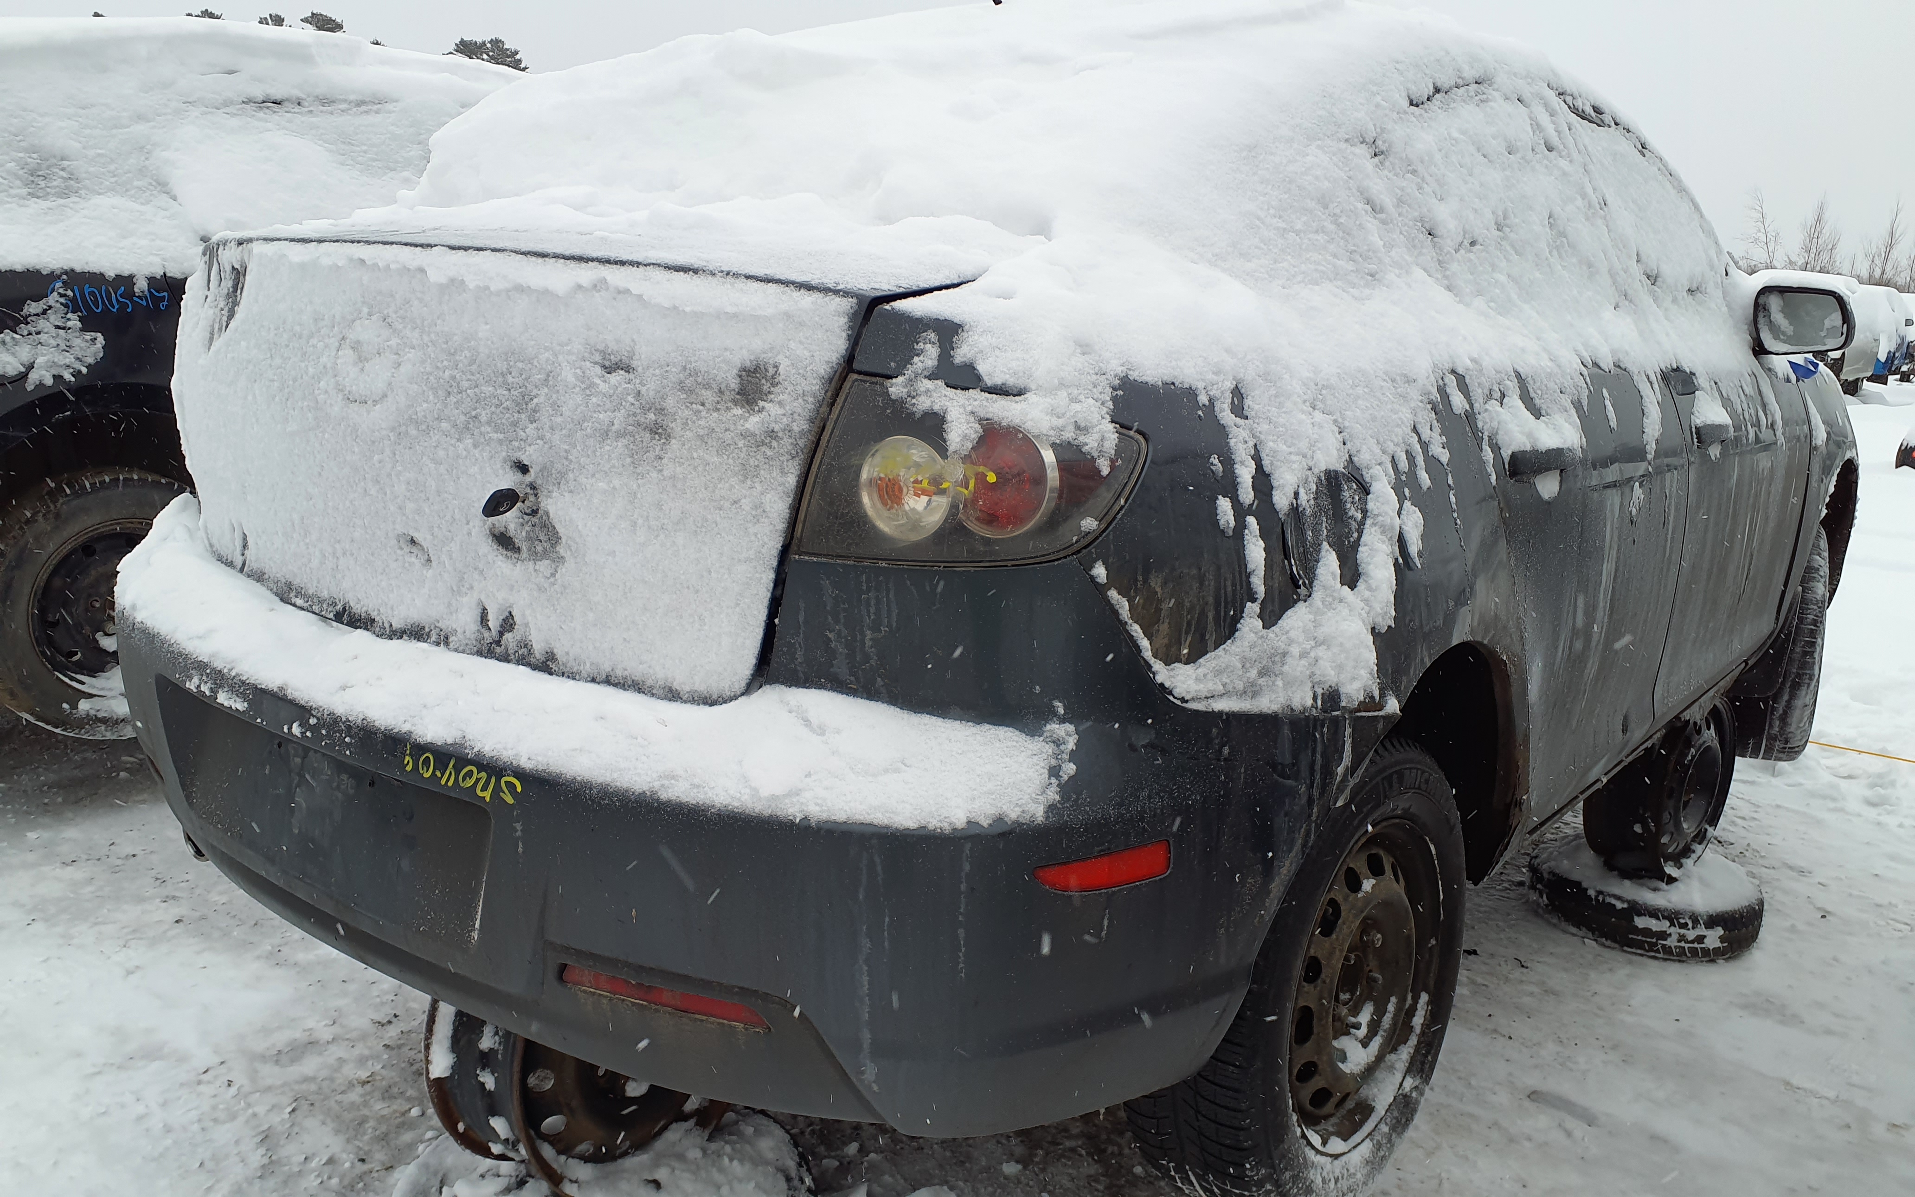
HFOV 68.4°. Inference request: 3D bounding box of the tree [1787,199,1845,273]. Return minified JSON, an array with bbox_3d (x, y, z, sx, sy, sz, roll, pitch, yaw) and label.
[{"bbox_3d":[33.196,-12.625,55.000,1.890,6.110,1.890,2,13,0],"label":"tree"}]

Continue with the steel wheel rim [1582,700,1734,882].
[{"bbox_3d":[1.640,0.425,3.283,0.428,0.428,0.175,-10,17,-42],"label":"steel wheel rim"}]

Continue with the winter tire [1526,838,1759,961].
[{"bbox_3d":[1.692,0.728,3.481,0.514,0.140,0.514,2,13,0],"label":"winter tire"}]

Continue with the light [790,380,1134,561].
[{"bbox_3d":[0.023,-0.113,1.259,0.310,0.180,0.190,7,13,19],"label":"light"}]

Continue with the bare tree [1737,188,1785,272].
[{"bbox_3d":[31.152,-12.838,55.000,1.540,6.380,1.540,2,13,0],"label":"bare tree"}]

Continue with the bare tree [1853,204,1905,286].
[{"bbox_3d":[35.766,-12.490,55.000,1.790,6.030,1.790,2,13,0],"label":"bare tree"}]

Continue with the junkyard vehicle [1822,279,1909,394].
[{"bbox_3d":[15.726,-4.632,25.000,1.800,1.750,4.400,12,16,39],"label":"junkyard vehicle"}]

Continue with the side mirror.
[{"bbox_3d":[1.859,-0.593,3.067,0.220,0.165,0.130,12,16,39],"label":"side mirror"}]

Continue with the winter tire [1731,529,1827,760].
[{"bbox_3d":[2.196,0.115,3.853,0.205,0.635,0.635,7,14,23],"label":"winter tire"}]

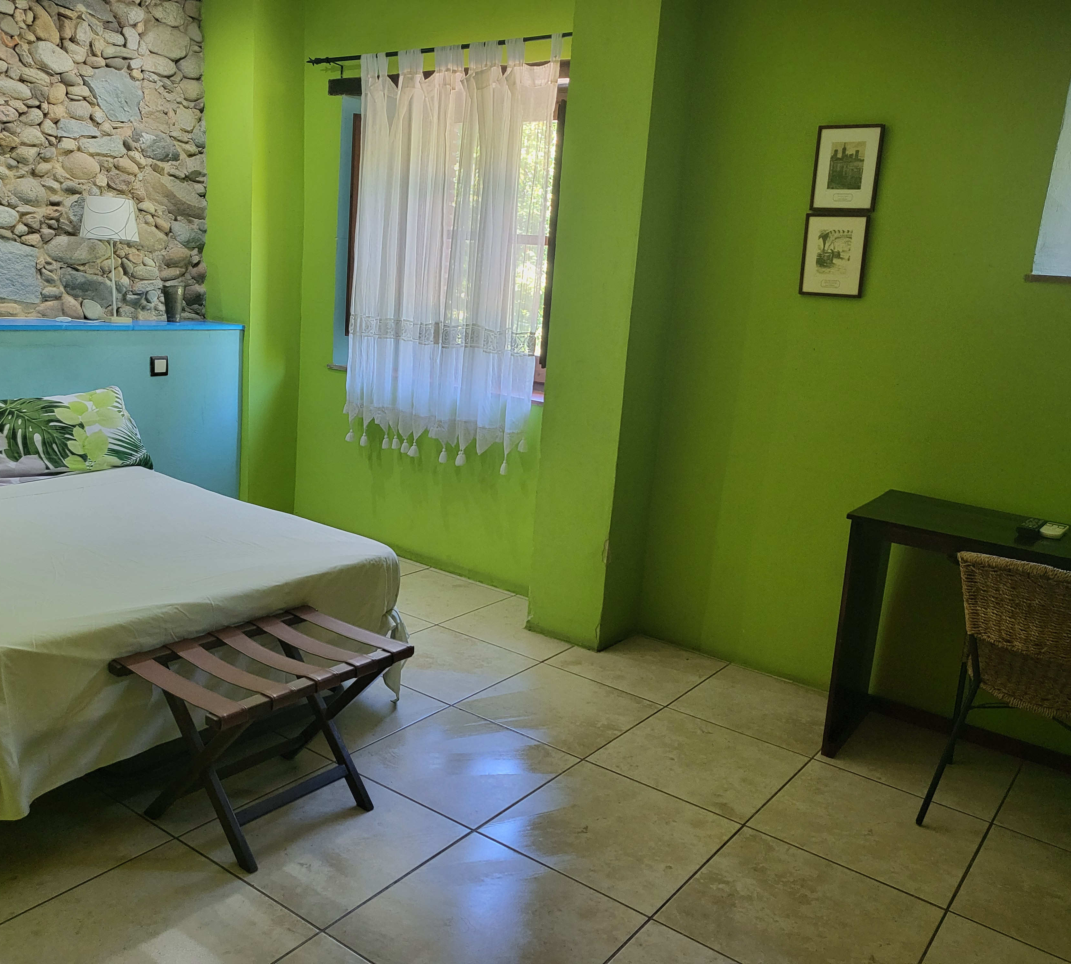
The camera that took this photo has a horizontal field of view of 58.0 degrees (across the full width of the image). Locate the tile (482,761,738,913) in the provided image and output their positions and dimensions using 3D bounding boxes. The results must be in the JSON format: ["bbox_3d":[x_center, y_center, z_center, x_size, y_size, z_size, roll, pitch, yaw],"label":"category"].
[{"bbox_3d":[0.198,0.885,2.449,0.500,0.012,0.500,13,14,34],"label":"tile"}]

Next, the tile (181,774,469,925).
[{"bbox_3d":[-0.498,0.857,2.326,0.500,0.012,0.500,13,14,34],"label":"tile"}]

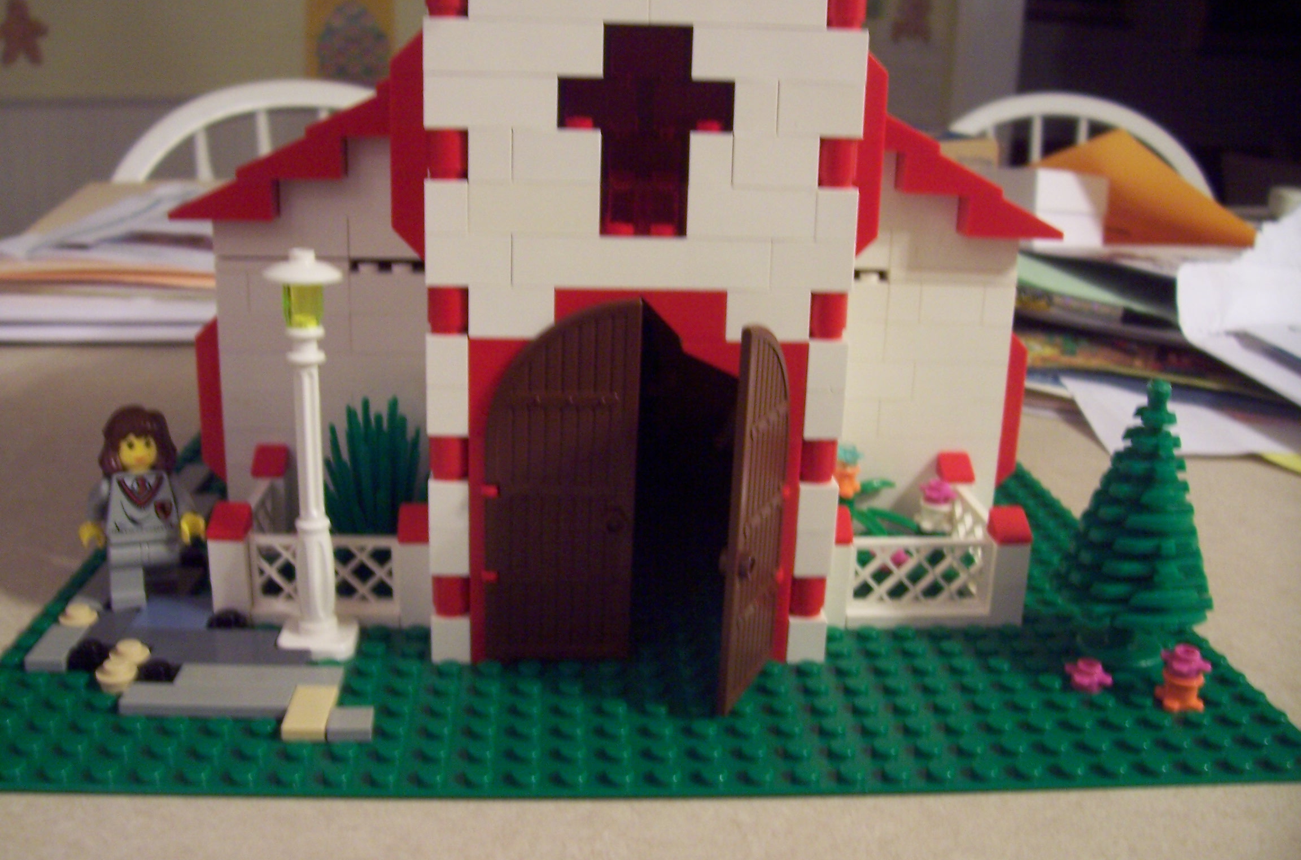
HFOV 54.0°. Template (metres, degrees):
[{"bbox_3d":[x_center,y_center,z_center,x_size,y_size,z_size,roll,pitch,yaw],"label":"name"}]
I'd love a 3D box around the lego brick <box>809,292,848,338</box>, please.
[{"bbox_3d":[0.034,-0.022,0.248,0.008,0.010,0.008,1,17,-4],"label":"lego brick"}]

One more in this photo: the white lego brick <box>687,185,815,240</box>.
[{"bbox_3d":[0.018,-0.041,0.240,0.024,0.010,0.008,1,15,-4],"label":"white lego brick"}]

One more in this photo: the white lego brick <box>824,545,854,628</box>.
[{"bbox_3d":[0.039,0.033,0.279,0.008,0.019,0.008,1,15,-4],"label":"white lego brick"}]

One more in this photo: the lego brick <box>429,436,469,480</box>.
[{"bbox_3d":[-0.039,0.004,0.248,0.008,0.010,0.008,1,15,-4],"label":"lego brick"}]

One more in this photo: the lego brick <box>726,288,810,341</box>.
[{"bbox_3d":[0.022,-0.023,0.245,0.016,0.010,0.008,1,15,-4],"label":"lego brick"}]

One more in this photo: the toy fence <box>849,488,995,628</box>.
[{"bbox_3d":[0.061,0.029,0.297,0.039,0.019,0.041,1,16,-4],"label":"toy fence"}]

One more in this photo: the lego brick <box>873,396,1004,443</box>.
[{"bbox_3d":[0.072,-0.003,0.321,0.032,0.010,0.008,1,15,-4],"label":"lego brick"}]

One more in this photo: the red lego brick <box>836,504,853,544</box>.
[{"bbox_3d":[0.039,0.020,0.274,0.008,0.007,0.008,1,17,-4],"label":"red lego brick"}]

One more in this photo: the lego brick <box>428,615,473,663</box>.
[{"bbox_3d":[-0.040,0.041,0.259,0.008,0.010,0.008,1,15,-4],"label":"lego brick"}]

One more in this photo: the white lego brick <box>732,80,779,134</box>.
[{"bbox_3d":[0.019,-0.059,0.232,0.008,0.010,0.008,1,17,-4],"label":"white lego brick"}]

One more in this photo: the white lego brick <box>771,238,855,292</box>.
[{"bbox_3d":[0.030,-0.032,0.243,0.016,0.010,0.008,1,16,-4],"label":"white lego brick"}]

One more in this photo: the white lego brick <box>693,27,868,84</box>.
[{"bbox_3d":[0.023,-0.068,0.232,0.032,0.010,0.008,1,15,-4],"label":"white lego brick"}]

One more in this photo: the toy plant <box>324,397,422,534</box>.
[{"bbox_3d":[-0.063,0.014,0.289,0.030,0.043,0.027,1,17,-4],"label":"toy plant"}]

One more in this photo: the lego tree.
[{"bbox_3d":[0.099,0.019,0.259,0.034,0.061,0.034,1,16,-4],"label":"lego tree"}]

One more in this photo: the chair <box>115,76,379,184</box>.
[{"bbox_3d":[-0.293,0.149,1.145,0.440,0.880,0.500,-3,17,-15],"label":"chair"}]

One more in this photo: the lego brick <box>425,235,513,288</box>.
[{"bbox_3d":[-0.033,-0.032,0.236,0.016,0.010,0.008,1,17,-4],"label":"lego brick"}]

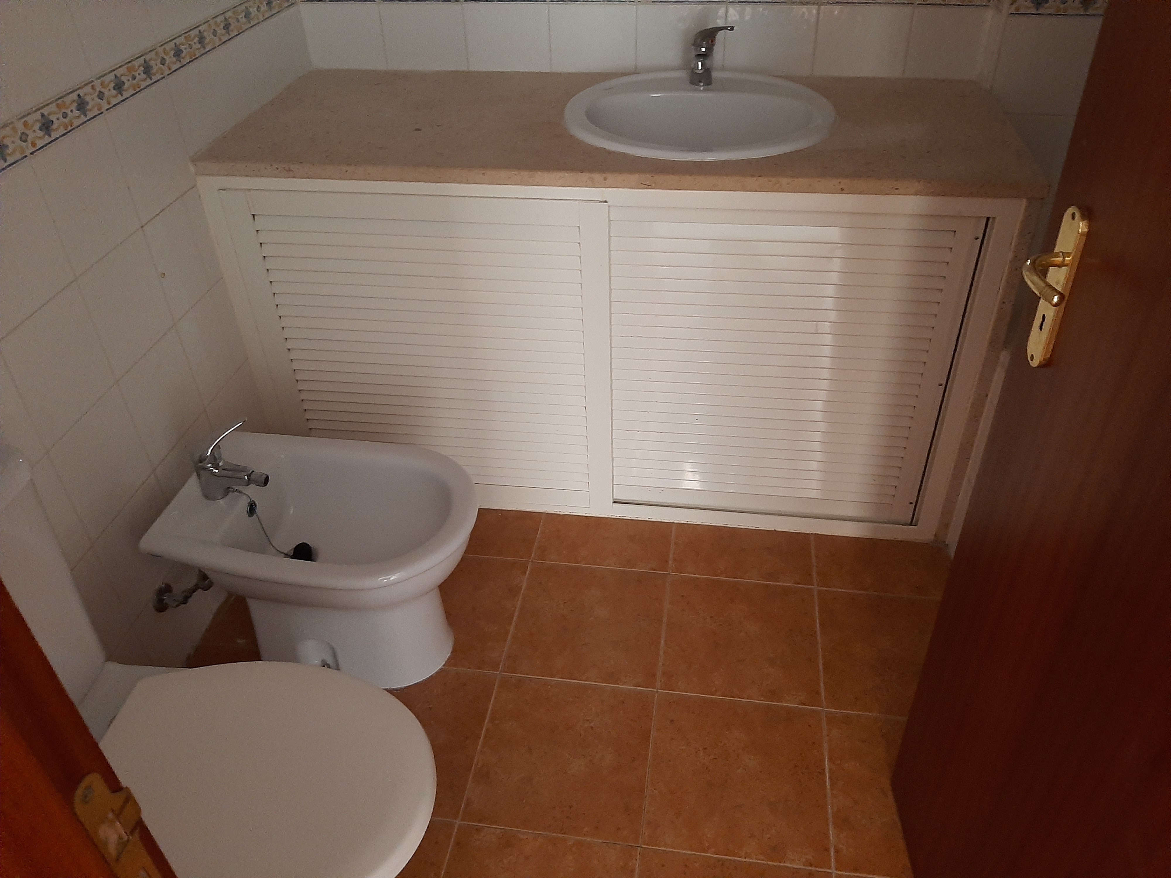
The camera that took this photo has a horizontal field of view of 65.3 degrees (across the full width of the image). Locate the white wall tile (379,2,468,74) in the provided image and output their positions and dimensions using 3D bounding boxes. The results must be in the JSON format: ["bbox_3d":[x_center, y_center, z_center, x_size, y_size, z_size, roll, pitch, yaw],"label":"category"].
[{"bbox_3d":[-0.379,-0.948,2.168,0.200,0.172,0.010,4,38,8],"label":"white wall tile"}]

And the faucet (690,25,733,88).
[{"bbox_3d":[0.264,-0.804,1.931,0.088,0.133,0.135,3,38,7],"label":"faucet"}]

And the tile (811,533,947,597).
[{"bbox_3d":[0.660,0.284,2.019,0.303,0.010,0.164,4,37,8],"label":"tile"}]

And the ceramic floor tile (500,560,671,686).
[{"bbox_3d":[0.009,0.386,1.913,0.310,0.010,0.313,4,37,8],"label":"ceramic floor tile"}]

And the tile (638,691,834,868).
[{"bbox_3d":[0.275,0.604,1.642,0.314,0.010,0.314,4,38,8],"label":"tile"}]

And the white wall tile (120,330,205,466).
[{"bbox_3d":[-0.803,-0.080,1.735,0.010,0.200,0.200,4,38,8],"label":"white wall tile"}]

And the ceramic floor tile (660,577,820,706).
[{"bbox_3d":[0.318,0.407,1.871,0.310,0.010,0.313,4,37,8],"label":"ceramic floor tile"}]

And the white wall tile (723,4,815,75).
[{"bbox_3d":[0.415,-0.895,2.058,0.200,0.172,0.010,4,38,8],"label":"white wall tile"}]

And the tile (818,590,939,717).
[{"bbox_3d":[0.635,0.436,1.848,0.314,0.010,0.314,4,38,8],"label":"tile"}]

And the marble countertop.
[{"bbox_3d":[0.058,-0.659,1.903,1.569,0.029,0.624,4,38,8],"label":"marble countertop"}]

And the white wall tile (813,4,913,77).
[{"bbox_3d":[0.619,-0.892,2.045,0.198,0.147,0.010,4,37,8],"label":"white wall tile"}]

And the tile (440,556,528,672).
[{"bbox_3d":[-0.301,0.365,1.959,0.312,0.010,0.312,4,38,8],"label":"tile"}]

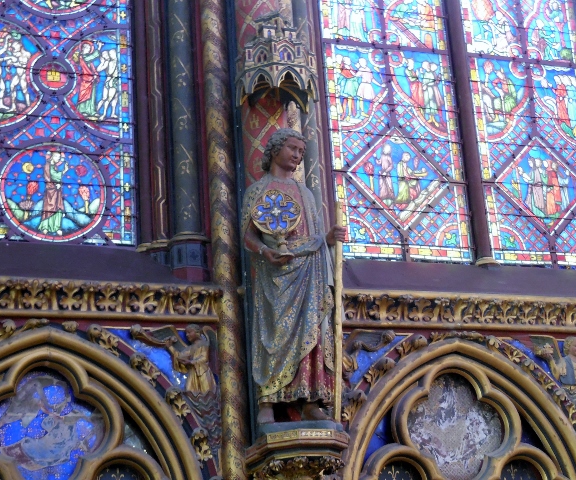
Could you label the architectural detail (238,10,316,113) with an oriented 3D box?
[{"bbox_3d":[-0.062,-1.093,8.014,0.470,0.580,0.430,3,-20,-18],"label":"architectural detail"}]

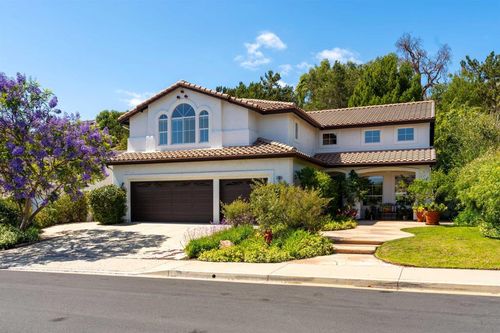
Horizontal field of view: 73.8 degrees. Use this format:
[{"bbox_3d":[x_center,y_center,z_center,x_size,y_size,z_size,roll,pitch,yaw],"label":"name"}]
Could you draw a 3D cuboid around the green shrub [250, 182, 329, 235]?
[{"bbox_3d":[1.529,1.626,12.900,3.000,2.050,2.500,-1,-3,15],"label":"green shrub"}]

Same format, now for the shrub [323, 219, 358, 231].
[{"bbox_3d":[3.944,2.555,14.600,1.650,0.450,1.600,0,-3,0],"label":"shrub"}]

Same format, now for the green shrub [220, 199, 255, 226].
[{"bbox_3d":[-0.499,1.884,13.300,1.350,1.200,1.300,0,-3,0],"label":"green shrub"}]

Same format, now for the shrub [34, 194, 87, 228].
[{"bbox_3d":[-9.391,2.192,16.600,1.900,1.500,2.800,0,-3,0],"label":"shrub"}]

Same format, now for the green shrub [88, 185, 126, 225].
[{"bbox_3d":[-7.245,1.954,17.000,1.850,2.030,1.800,-1,-3,15],"label":"green shrub"}]

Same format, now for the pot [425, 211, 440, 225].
[{"bbox_3d":[8.957,2.510,16.300,0.710,0.690,0.710,-1,-3,15],"label":"pot"}]

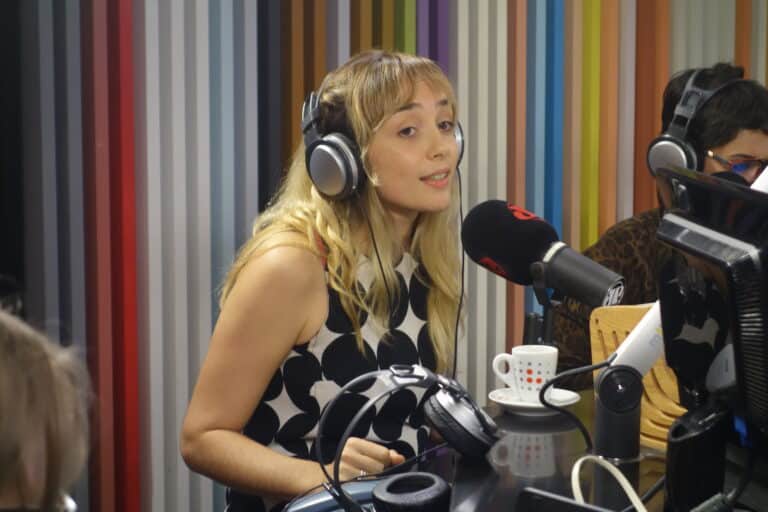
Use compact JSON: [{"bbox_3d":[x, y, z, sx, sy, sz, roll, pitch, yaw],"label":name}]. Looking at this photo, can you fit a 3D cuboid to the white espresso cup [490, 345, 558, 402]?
[{"bbox_3d":[0.183,0.153,2.772,0.088,0.064,0.060,-2,8,-17],"label":"white espresso cup"}]

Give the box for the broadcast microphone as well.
[{"bbox_3d":[0.211,-0.003,2.860,0.238,0.098,0.098,27,20,27],"label":"broadcast microphone"}]

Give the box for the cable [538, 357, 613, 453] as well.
[{"bbox_3d":[0.226,0.175,2.520,0.087,0.108,0.035,0,8,0],"label":"cable"}]

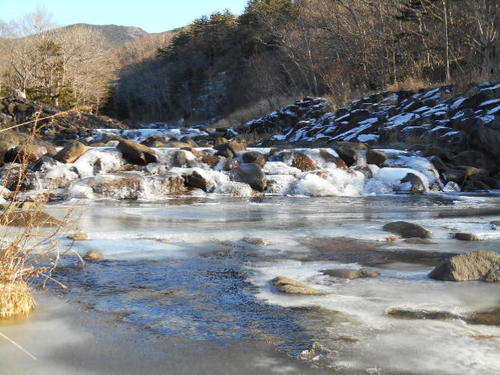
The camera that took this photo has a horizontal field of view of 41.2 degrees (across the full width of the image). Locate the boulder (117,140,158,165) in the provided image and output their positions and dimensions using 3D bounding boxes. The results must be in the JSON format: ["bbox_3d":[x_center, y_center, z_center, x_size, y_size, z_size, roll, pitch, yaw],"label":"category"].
[{"bbox_3d":[-3.133,-0.961,18.500,1.169,0.737,0.800,0,4,0],"label":"boulder"}]

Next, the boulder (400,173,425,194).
[{"bbox_3d":[4.233,-0.104,17.200,0.673,0.558,0.580,0,4,0],"label":"boulder"}]

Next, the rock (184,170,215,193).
[{"bbox_3d":[-1.333,-0.155,17.200,0.725,0.558,0.580,0,4,0],"label":"rock"}]

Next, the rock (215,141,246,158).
[{"bbox_3d":[-0.549,-1.070,18.700,0.901,0.496,0.650,0,4,0],"label":"rock"}]

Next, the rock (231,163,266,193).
[{"bbox_3d":[-0.039,-0.249,17.400,0.943,0.796,0.750,0,4,0],"label":"rock"}]

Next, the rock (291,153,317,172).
[{"bbox_3d":[1.449,-0.691,18.000,0.704,0.558,0.550,0,4,0],"label":"rock"}]

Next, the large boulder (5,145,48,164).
[{"bbox_3d":[-6.190,-0.900,18.400,1.219,0.570,0.850,0,4,0],"label":"large boulder"}]

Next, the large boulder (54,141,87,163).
[{"bbox_3d":[-4.984,-0.988,18.500,0.919,0.628,0.700,0,4,0],"label":"large boulder"}]

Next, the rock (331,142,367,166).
[{"bbox_3d":[2.786,-0.924,18.600,0.952,0.658,0.750,0,4,0],"label":"rock"}]

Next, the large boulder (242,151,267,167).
[{"bbox_3d":[0.123,-0.781,18.200,0.657,0.456,0.550,0,4,0],"label":"large boulder"}]

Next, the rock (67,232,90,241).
[{"bbox_3d":[-2.511,0.719,9.700,0.307,0.122,0.220,0,4,0],"label":"rock"}]

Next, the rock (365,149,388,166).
[{"bbox_3d":[3.555,-0.840,18.600,0.644,0.494,0.550,0,4,0],"label":"rock"}]

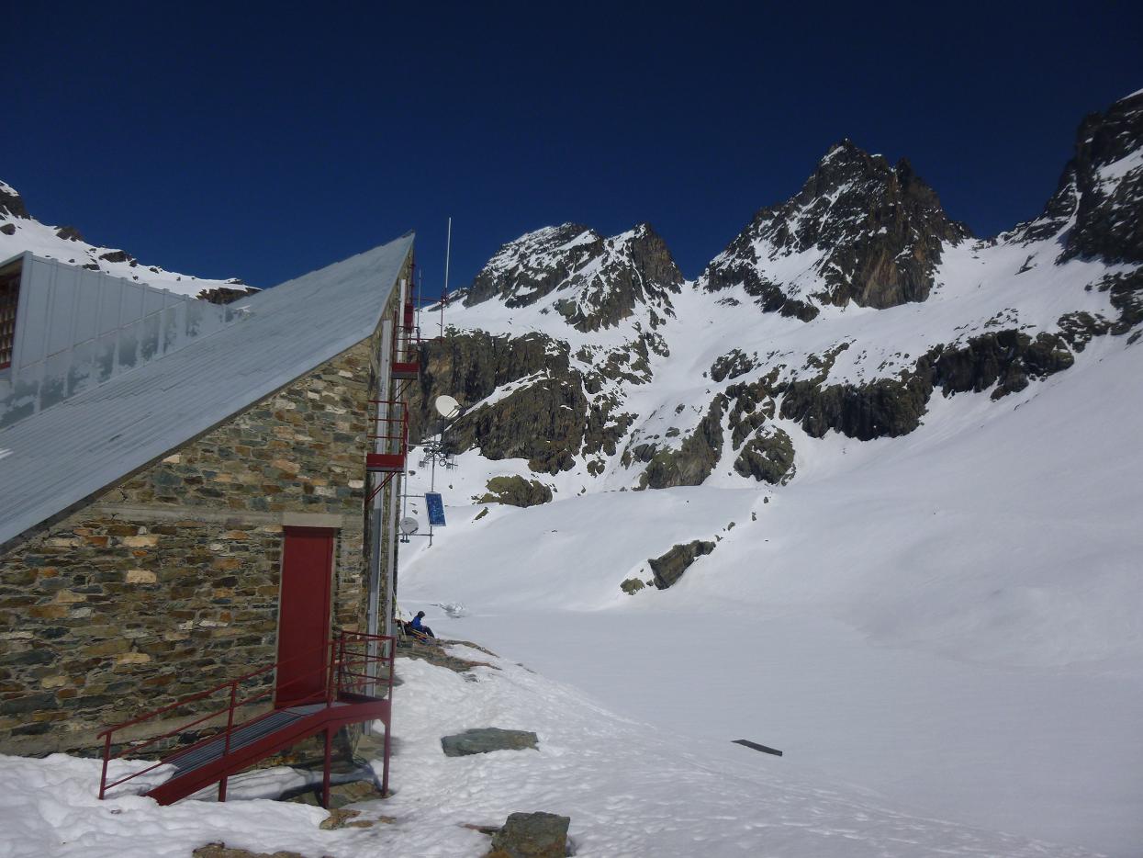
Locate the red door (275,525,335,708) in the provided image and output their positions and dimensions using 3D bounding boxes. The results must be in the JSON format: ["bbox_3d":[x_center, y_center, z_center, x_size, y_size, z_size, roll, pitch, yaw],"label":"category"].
[{"bbox_3d":[-3.639,2.516,11.122,0.079,2.326,0.851,-6,-11,39],"label":"red door"}]

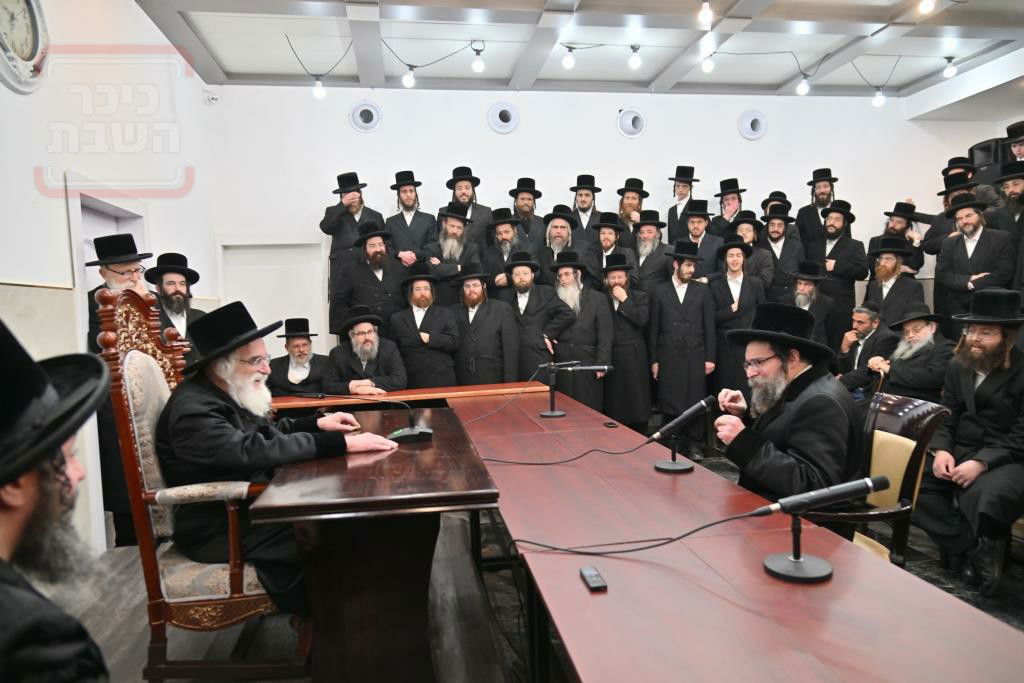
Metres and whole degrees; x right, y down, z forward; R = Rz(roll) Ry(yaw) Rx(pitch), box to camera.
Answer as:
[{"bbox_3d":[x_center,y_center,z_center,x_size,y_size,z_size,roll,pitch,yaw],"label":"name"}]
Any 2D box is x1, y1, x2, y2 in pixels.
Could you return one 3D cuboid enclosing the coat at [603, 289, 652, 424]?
[{"bbox_3d":[0.990,0.124,5.850,0.460,1.180,0.380,-1,3,19],"label":"coat"}]

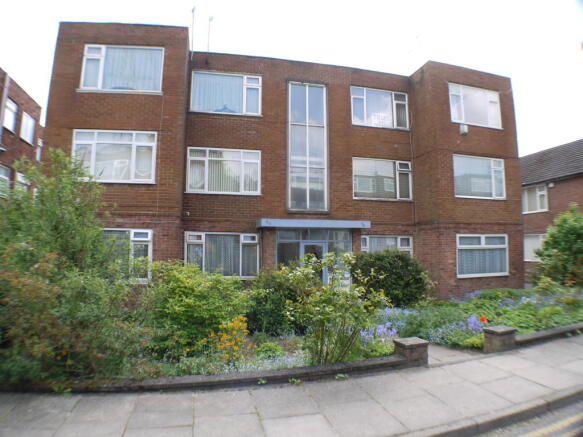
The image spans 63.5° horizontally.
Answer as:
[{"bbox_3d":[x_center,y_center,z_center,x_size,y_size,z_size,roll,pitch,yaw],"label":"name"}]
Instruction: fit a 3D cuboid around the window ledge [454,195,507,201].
[{"bbox_3d":[6.413,-0.719,15.998,2.100,0.080,0.150,2,-6,-15],"label":"window ledge"}]

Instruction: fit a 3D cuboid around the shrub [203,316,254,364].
[{"bbox_3d":[-0.835,1.604,6.250,0.640,0.600,0.520,1,-7,-14],"label":"shrub"}]

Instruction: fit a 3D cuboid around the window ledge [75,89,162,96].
[{"bbox_3d":[-4.525,-3.336,12.415,2.270,0.090,0.140,1,-5,-16],"label":"window ledge"}]

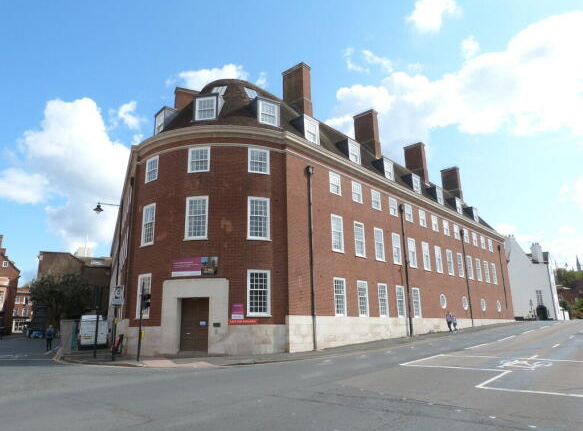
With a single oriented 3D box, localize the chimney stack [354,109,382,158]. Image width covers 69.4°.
[{"bbox_3d":[7.063,-7.256,39.351,2.120,4.590,1.000,-14,-20,40],"label":"chimney stack"}]

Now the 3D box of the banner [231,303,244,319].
[{"bbox_3d":[-2.580,4.645,20.362,0.600,0.730,0.040,2,-15,-10],"label":"banner"}]

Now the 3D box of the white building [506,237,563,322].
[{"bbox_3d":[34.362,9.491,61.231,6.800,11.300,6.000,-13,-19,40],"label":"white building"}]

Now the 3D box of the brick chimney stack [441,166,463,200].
[{"bbox_3d":[20.408,-3.642,53.664,2.120,4.590,1.000,-14,-20,40],"label":"brick chimney stack"}]

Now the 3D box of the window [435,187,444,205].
[{"bbox_3d":[14.315,-1.732,41.761,1.050,1.750,1.560,-14,-20,40],"label":"window"}]

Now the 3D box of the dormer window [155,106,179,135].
[{"bbox_3d":[-7.667,-5.633,26.153,1.150,1.650,1.450,12,-19,-40],"label":"dormer window"}]

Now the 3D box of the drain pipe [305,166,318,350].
[{"bbox_3d":[1.188,2.094,23.433,0.240,10.400,0.300,-14,-20,40],"label":"drain pipe"}]

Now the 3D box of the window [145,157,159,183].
[{"bbox_3d":[-7.838,-2.582,23.732,1.220,1.420,0.150,-13,-19,38],"label":"window"}]

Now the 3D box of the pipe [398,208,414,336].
[{"bbox_3d":[8.809,3.918,31.831,0.280,10.150,0.350,-13,-19,40],"label":"pipe"}]

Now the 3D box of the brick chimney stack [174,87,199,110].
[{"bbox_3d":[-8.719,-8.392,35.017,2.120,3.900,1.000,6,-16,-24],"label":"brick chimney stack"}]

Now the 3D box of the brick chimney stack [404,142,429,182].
[{"bbox_3d":[13.870,-5.553,46.628,2.100,4.400,1.000,-13,-19,40],"label":"brick chimney stack"}]

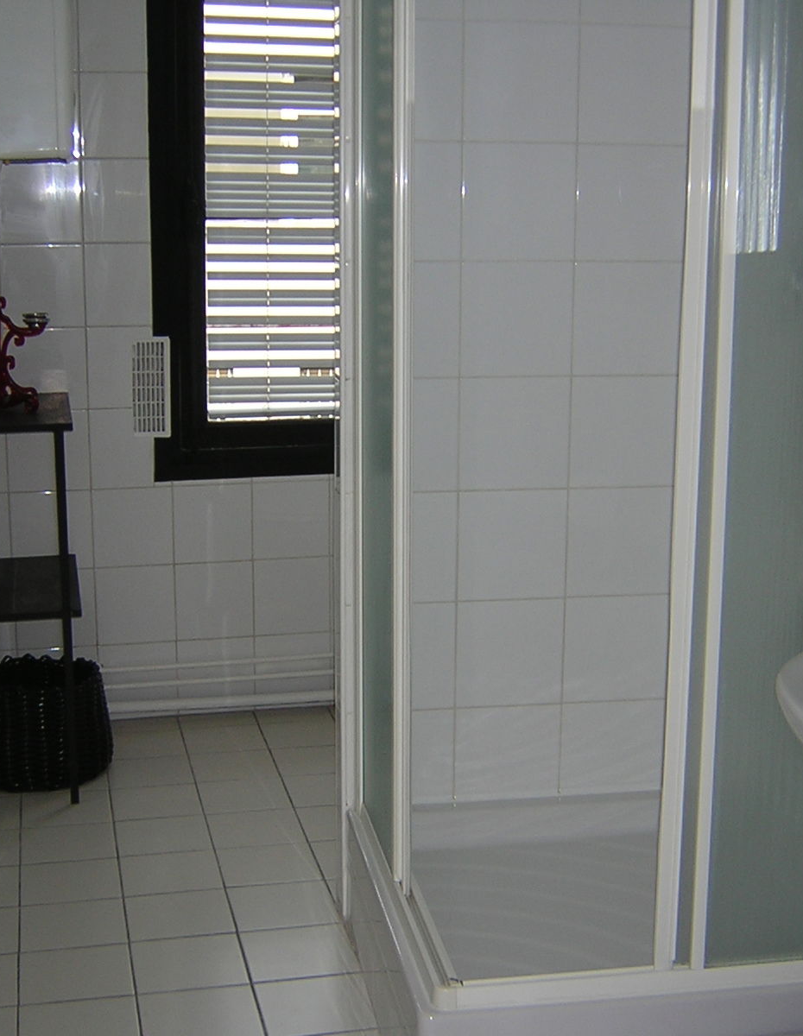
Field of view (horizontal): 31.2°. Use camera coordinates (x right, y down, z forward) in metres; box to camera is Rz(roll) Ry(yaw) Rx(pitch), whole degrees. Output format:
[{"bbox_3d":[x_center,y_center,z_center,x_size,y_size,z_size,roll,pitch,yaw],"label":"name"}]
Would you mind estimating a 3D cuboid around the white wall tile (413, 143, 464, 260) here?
[{"bbox_3d":[0.003,-0.536,2.424,0.200,0.200,0.010,-1,12,-9],"label":"white wall tile"}]

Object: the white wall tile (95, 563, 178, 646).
[{"bbox_3d":[-0.668,0.219,3.619,0.200,0.200,0.010,-2,12,-13],"label":"white wall tile"}]

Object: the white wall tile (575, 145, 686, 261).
[{"bbox_3d":[0.393,-0.543,2.486,0.200,0.200,0.010,-2,12,-13],"label":"white wall tile"}]

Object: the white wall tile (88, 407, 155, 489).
[{"bbox_3d":[-0.691,-0.173,3.582,0.164,0.200,0.010,-2,10,-13],"label":"white wall tile"}]

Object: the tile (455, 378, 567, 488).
[{"bbox_3d":[0.200,-0.149,2.536,0.200,0.200,0.010,-1,12,-9],"label":"tile"}]

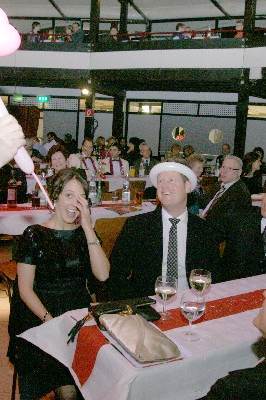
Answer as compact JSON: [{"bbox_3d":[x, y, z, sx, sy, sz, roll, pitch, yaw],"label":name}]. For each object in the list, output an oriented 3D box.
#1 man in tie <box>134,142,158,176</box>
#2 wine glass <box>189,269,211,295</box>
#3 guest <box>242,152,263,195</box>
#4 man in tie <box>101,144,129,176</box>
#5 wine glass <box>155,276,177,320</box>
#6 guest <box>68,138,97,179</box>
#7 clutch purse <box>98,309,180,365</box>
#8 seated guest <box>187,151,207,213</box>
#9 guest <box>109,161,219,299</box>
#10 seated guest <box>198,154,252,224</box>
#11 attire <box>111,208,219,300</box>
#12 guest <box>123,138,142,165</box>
[{"bbox_3d":[0.230,-0.275,6.851,0.520,1.370,0.750,1,8,-14],"label":"man in tie"},{"bbox_3d":[0.281,0.378,1.670,0.087,0.168,0.087,4,8,0],"label":"wine glass"},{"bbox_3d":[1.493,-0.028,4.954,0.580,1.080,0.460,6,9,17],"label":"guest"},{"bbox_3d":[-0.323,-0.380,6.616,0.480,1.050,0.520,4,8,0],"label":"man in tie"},{"bbox_3d":[0.135,0.381,1.581,0.087,0.168,0.087,4,8,0],"label":"wine glass"},{"bbox_3d":[-0.689,-0.207,5.862,0.520,1.370,0.750,-1,9,-26],"label":"guest"},{"bbox_3d":[0.014,0.439,1.312,0.128,0.048,0.299,-1,9,-30],"label":"clutch purse"},{"bbox_3d":[0.642,0.187,4.175,0.460,1.320,0.720,2,8,-11],"label":"seated guest"},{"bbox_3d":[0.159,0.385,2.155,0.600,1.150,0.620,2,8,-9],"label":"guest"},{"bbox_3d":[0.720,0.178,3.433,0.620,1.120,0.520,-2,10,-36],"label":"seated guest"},{"bbox_3d":[0.151,0.363,2.159,0.600,0.660,0.380,2,8,-9],"label":"attire"},{"bbox_3d":[-0.126,-0.521,7.724,0.720,1.370,0.460,-3,10,-36],"label":"guest"}]

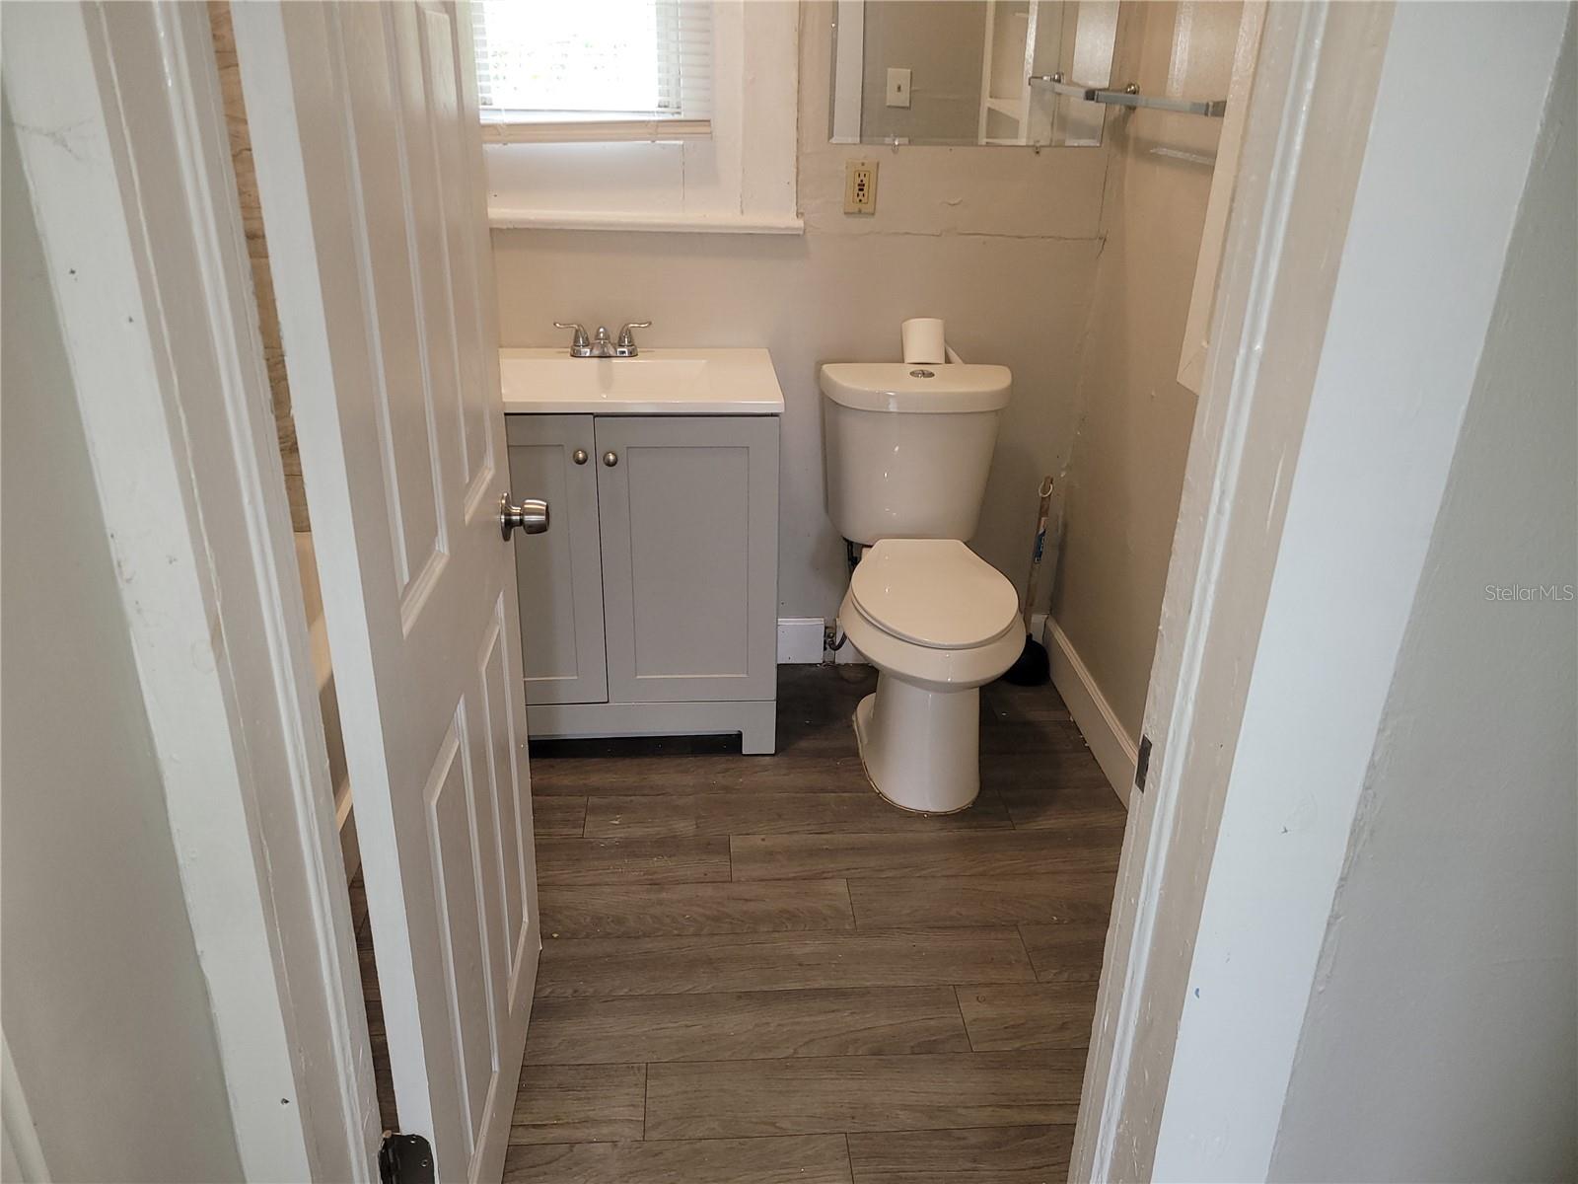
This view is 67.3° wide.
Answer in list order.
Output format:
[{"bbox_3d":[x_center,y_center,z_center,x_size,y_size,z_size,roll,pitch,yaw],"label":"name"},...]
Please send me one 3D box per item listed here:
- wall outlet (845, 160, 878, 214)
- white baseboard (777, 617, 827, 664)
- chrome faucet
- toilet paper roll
[{"bbox_3d":[0.166,-0.922,2.701,0.071,0.117,0.010,0,24,-4],"label":"wall outlet"},{"bbox_3d":[0.018,0.129,3.155,0.150,0.134,0.015,0,24,-4],"label":"white baseboard"},{"bbox_3d":[-0.428,-0.570,2.701,0.219,0.078,0.140,0,24,-4],"label":"chrome faucet"},{"bbox_3d":[0.319,-0.589,2.797,0.101,0.101,0.101,0,24,-4],"label":"toilet paper roll"}]

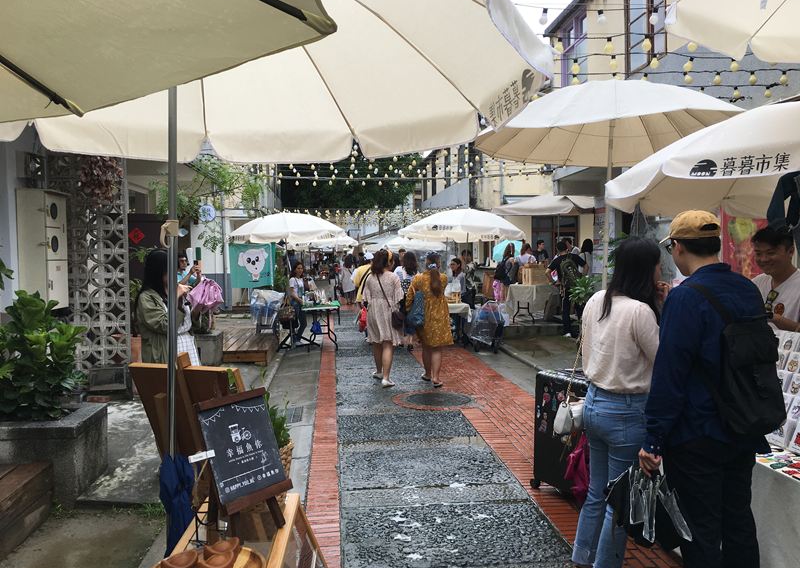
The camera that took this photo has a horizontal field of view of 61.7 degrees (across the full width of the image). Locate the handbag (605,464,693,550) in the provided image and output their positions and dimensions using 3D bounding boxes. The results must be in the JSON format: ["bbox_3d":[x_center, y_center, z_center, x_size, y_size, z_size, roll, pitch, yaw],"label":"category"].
[{"bbox_3d":[1.071,0.967,2.900,0.350,0.360,0.170,1,3,18],"label":"handbag"}]

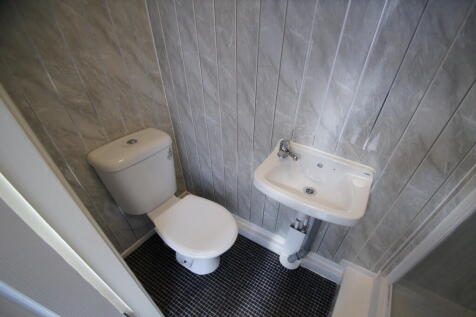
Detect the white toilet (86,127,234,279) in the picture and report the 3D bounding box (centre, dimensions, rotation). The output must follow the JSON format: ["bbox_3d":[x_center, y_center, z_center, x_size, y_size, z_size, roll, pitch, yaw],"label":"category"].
[{"bbox_3d":[-0.325,0.332,1.130,0.680,0.785,0.370,20,40,26],"label":"white toilet"}]

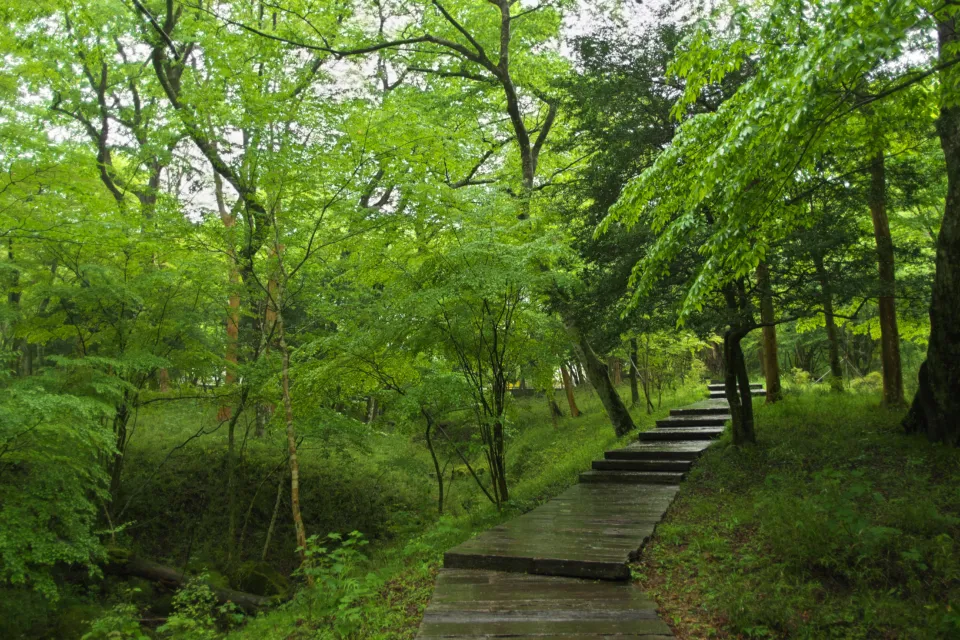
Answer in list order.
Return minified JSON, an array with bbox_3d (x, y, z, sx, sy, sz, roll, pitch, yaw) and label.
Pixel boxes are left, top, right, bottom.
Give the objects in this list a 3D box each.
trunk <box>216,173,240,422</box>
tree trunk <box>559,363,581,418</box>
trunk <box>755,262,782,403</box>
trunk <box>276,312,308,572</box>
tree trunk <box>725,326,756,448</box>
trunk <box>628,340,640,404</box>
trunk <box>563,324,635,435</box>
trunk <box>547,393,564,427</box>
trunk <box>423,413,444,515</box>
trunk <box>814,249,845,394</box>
[{"bbox_3d":[-8.813,-0.856,20.558,0.560,8.705,0.520,1,-6,-23],"label":"trunk"},{"bbox_3d":[2.545,1.993,16.684,0.310,1.441,0.300,-11,-8,8],"label":"tree trunk"},{"bbox_3d":[7.830,0.323,15.922,0.400,3.790,0.400,-4,-7,26],"label":"trunk"},{"bbox_3d":[-2.097,1.367,6.550,0.160,2.874,0.150,-5,-4,-17],"label":"trunk"},{"bbox_3d":[4.434,1.124,10.025,0.430,1.916,0.400,-5,-8,24],"label":"tree trunk"},{"bbox_3d":[4.661,1.562,17.670,0.260,2.003,0.250,0,-6,15],"label":"trunk"},{"bbox_3d":[2.391,1.152,11.960,0.460,2.402,0.460,-25,-11,10],"label":"trunk"},{"bbox_3d":[2.038,2.454,15.943,0.360,0.820,0.300,-13,-8,6],"label":"trunk"},{"bbox_3d":[-0.668,2.063,8.512,0.170,1.441,0.140,-6,-6,-5],"label":"trunk"},{"bbox_3d":[12.146,0.025,20.421,0.420,4.825,0.400,-7,-9,31],"label":"trunk"}]

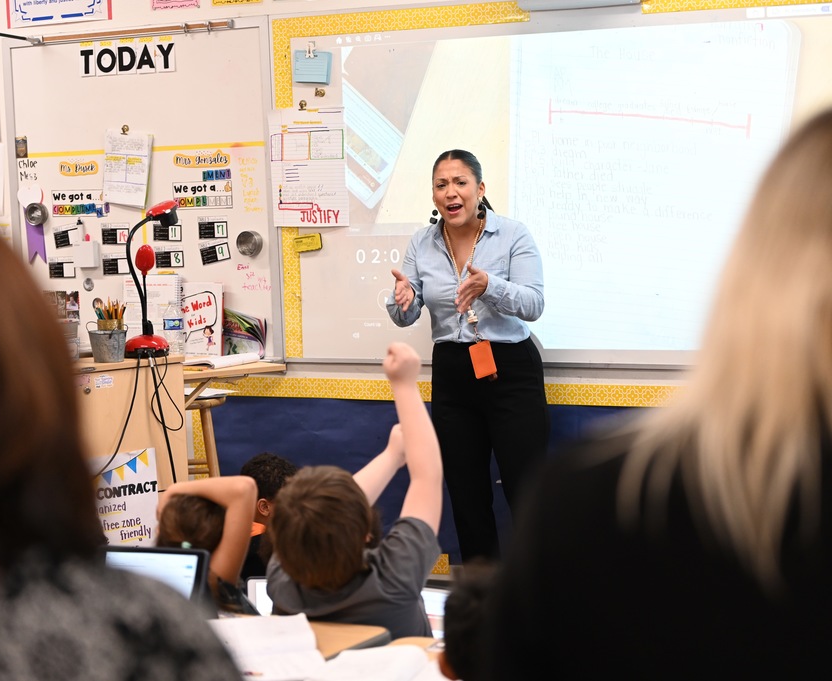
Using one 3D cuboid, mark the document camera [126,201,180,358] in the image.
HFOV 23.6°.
[{"bbox_3d":[-0.864,-0.204,6.408,0.180,0.510,0.160,-3,5,-10],"label":"document camera"}]

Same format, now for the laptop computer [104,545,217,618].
[{"bbox_3d":[-0.558,0.488,3.554,0.300,0.190,0.260,0,6,22],"label":"laptop computer"}]

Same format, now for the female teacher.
[{"bbox_3d":[0.152,0.225,5.904,0.500,1.578,0.420,0,6,24],"label":"female teacher"}]

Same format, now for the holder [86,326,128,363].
[{"bbox_3d":[-0.978,0.014,6.298,0.120,0.105,0.120,-2,5,0],"label":"holder"}]

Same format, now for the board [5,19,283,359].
[{"bbox_3d":[-1.024,-0.531,7.290,1.200,1.220,0.040,1,6,28],"label":"board"}]

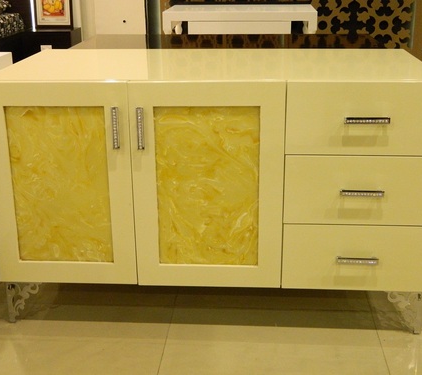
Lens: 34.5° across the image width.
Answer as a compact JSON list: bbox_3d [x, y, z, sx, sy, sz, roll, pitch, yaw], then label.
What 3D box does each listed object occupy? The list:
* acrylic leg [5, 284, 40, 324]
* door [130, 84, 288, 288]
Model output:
[{"bbox_3d":[-0.544,0.333,1.995,0.098,0.142,0.034,1,19,4],"label":"acrylic leg"},{"bbox_3d":[-0.007,0.006,1.822,0.406,0.580,0.040,1,19,4],"label":"door"}]

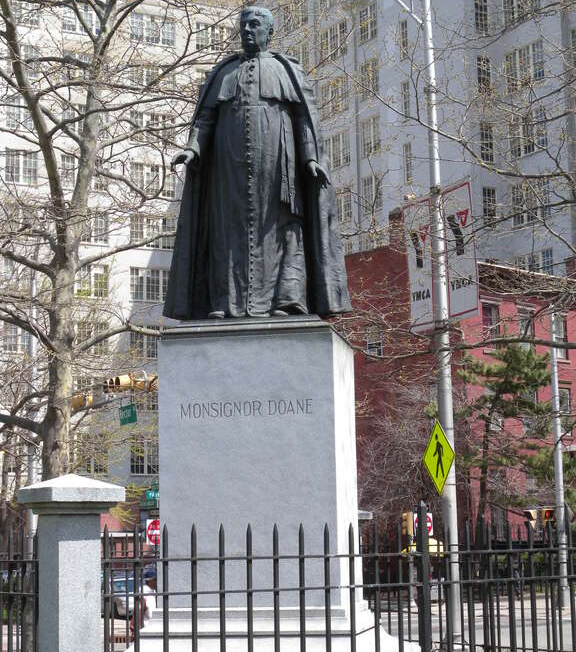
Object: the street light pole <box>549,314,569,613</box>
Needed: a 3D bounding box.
[{"bbox_3d":[7.545,3.613,39.153,0.250,8.440,0.250,-1,-9,0],"label":"street light pole"}]

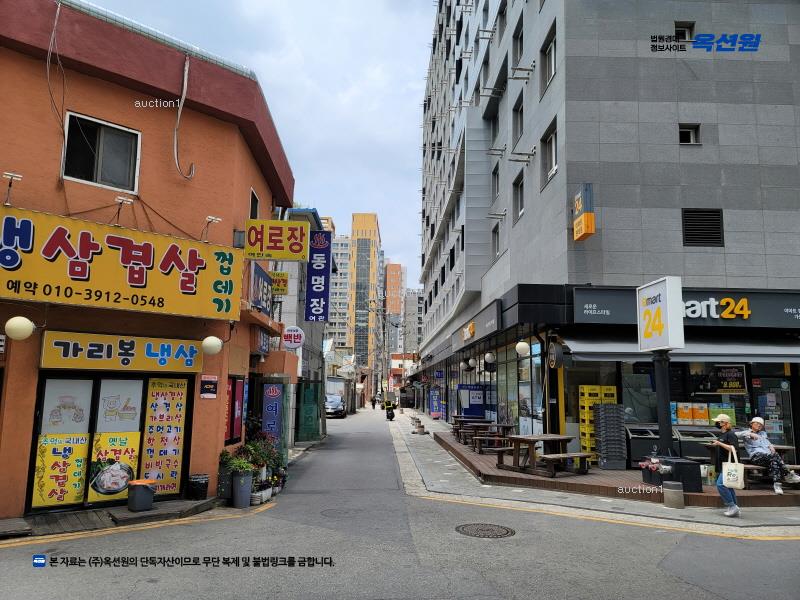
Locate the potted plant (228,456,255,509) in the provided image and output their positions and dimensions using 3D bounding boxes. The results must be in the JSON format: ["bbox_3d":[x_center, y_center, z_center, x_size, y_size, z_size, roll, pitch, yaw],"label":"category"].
[{"bbox_3d":[-2.613,3.007,9.527,0.390,0.796,0.390,1,-8,0],"label":"potted plant"}]

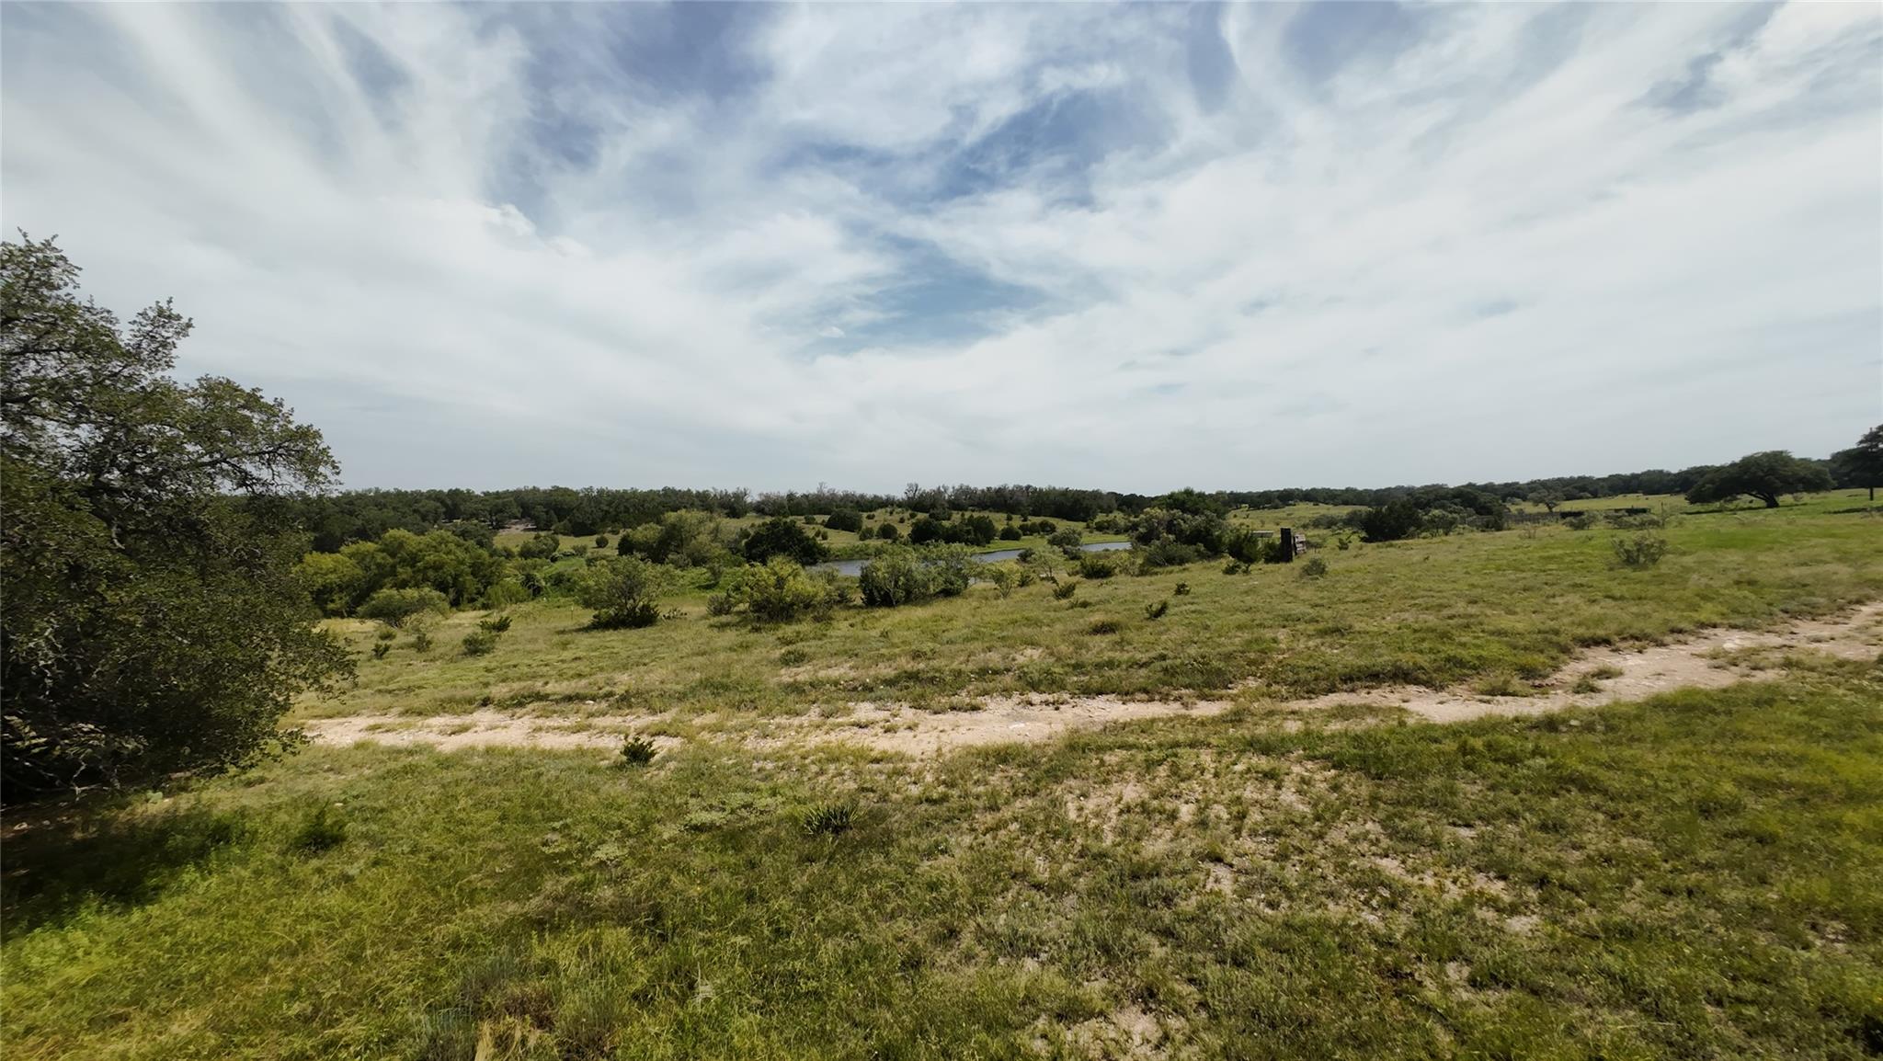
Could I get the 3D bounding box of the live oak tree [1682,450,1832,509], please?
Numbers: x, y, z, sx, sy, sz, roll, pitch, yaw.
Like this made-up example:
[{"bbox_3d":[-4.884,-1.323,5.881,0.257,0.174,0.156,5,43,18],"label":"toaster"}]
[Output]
[{"bbox_3d":[93.760,-5.800,69.000,10.030,6.800,10.340,-3,3,-36],"label":"live oak tree"}]

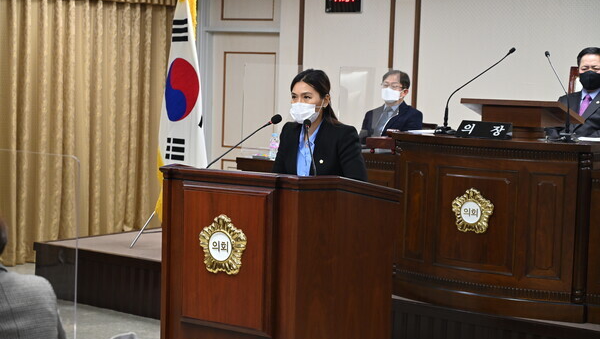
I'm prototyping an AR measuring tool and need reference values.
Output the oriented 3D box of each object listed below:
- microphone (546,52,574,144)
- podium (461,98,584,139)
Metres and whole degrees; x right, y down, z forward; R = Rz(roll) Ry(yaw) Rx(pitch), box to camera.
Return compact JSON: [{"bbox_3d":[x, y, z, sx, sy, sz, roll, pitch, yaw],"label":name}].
[{"bbox_3d":[1.370,-0.397,6.131,0.120,0.475,0.470,2,5,-1],"label":"microphone"},{"bbox_3d":[1.227,-0.281,6.447,0.560,0.210,0.410,5,7,33],"label":"podium"}]

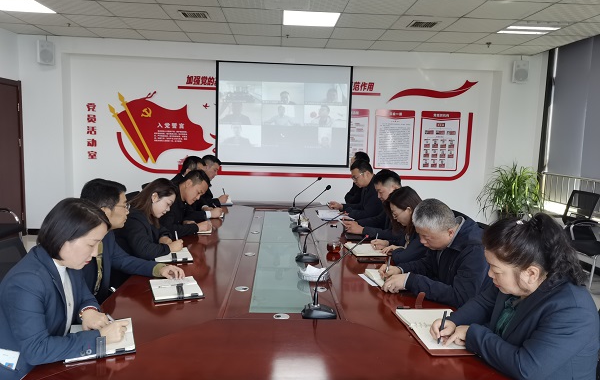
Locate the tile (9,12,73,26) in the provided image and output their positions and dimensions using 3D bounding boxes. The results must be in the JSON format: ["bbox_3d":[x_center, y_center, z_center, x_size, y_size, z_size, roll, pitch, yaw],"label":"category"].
[{"bbox_3d":[-2.909,-1.950,5.349,0.600,0.020,0.600,1,6,-3],"label":"tile"}]

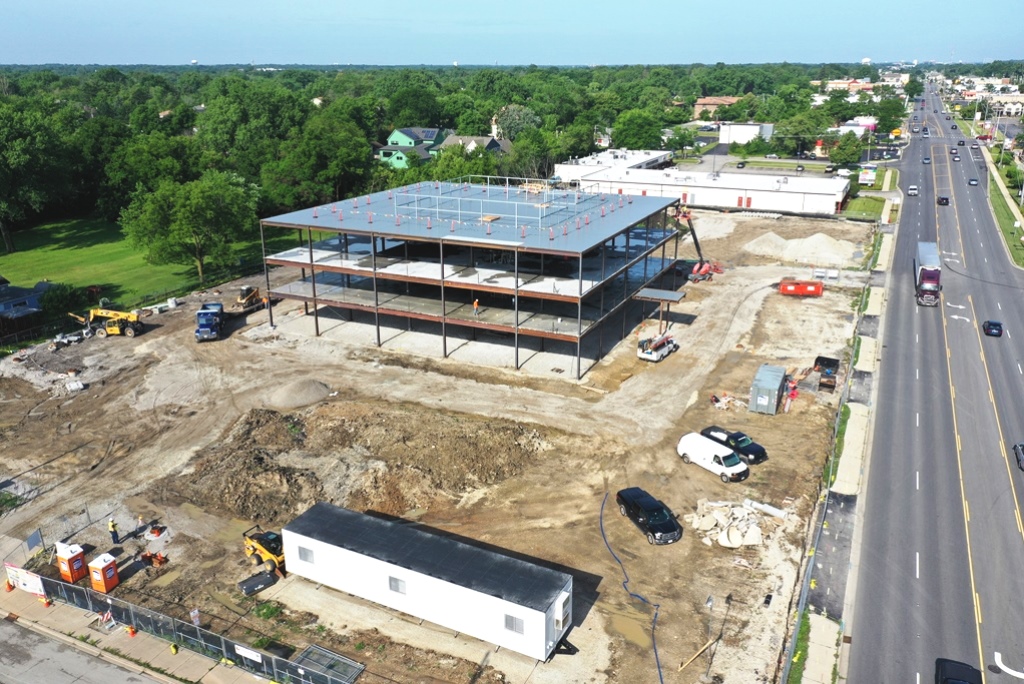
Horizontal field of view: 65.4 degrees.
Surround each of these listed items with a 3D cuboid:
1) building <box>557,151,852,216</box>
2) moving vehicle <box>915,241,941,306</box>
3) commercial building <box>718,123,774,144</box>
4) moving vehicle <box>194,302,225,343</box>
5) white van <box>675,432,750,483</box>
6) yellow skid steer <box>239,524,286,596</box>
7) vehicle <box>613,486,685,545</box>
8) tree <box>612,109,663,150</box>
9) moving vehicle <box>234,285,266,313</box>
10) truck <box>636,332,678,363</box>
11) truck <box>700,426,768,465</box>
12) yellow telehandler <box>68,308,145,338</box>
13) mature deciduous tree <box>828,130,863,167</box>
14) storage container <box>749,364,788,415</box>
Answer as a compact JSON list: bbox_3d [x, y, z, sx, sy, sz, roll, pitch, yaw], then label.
[{"bbox_3d":[49.486,-43.579,208.160,73.000,5.400,63.000,9,21,24],"label":"building"},{"bbox_3d":[59.092,-9.979,113.277,2.600,4.100,21.700,9,21,24],"label":"moving vehicle"},{"bbox_3d":[85.148,-75.732,289.362,14.100,6.400,16.000,12,23,30],"label":"commercial building"},{"bbox_3d":[-36.733,-2.588,96.923,2.400,2.850,6.800,-4,20,-10],"label":"moving vehicle"},{"bbox_3d":[16.281,9.260,64.049,2.020,2.100,6.000,-14,24,-34],"label":"white van"},{"bbox_3d":[-15.519,13.663,52.191,3.550,2.050,1.900,13,24,34],"label":"yellow skid steer"},{"bbox_3d":[9.629,12.093,56.157,2.050,1.930,6.000,-7,21,-20],"label":"vehicle"},{"bbox_3d":[40.079,-67.452,255.539,15.800,15.200,15.800,9,21,24],"label":"tree"},{"bbox_3d":[-34.623,-5.835,104.498,1.800,2.150,3.500,6,20,17],"label":"moving vehicle"},{"bbox_3d":[16.516,0.401,89.281,2.150,2.000,5.600,12,23,32],"label":"truck"},{"bbox_3d":[18.460,8.575,66.338,1.970,1.780,5.500,-16,25,-38],"label":"truck"},{"bbox_3d":[-48.550,-2.261,95.702,7.700,3.100,2.500,-1,19,-2],"label":"yellow telehandler"},{"bbox_3d":[101.879,-59.124,243.190,10.400,10.800,10.200,0,19,0],"label":"mature deciduous tree"},{"bbox_3d":[24.556,4.555,76.454,2.420,2.620,5.900,9,21,24],"label":"storage container"}]

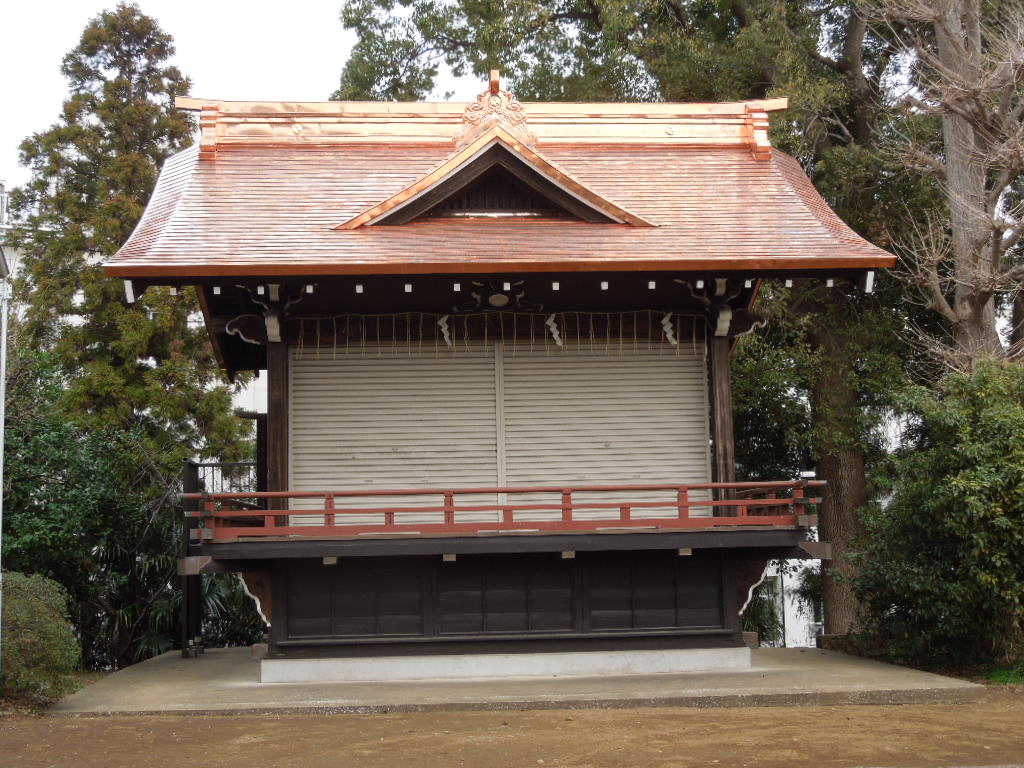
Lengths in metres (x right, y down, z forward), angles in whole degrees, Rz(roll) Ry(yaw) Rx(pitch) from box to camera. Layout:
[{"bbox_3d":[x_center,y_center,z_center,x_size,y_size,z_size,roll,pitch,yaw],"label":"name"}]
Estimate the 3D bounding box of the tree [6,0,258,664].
[{"bbox_3d":[-5.780,-1.127,19.782,3.685,10.448,3.685,-1,-7,-4],"label":"tree"}]

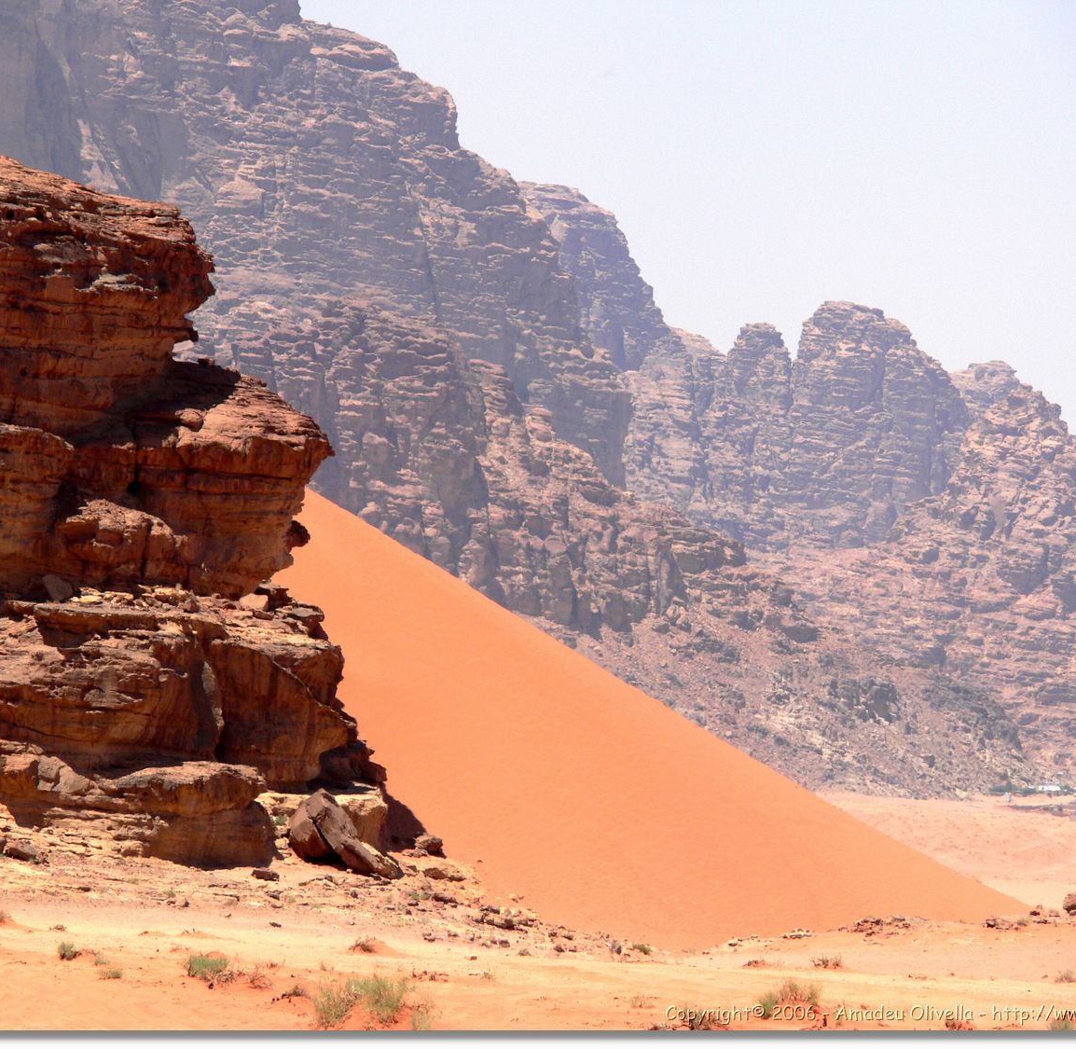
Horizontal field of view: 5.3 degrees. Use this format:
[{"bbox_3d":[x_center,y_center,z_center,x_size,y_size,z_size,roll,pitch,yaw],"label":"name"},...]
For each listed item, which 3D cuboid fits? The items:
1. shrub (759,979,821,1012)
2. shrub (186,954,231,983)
[{"bbox_3d":[3.590,6.712,167.000,0.872,0.452,0.741,0,-1,0],"label":"shrub"},{"bbox_3d":[-5.053,6.815,180.000,0.688,0.453,0.619,0,-1,0],"label":"shrub"}]

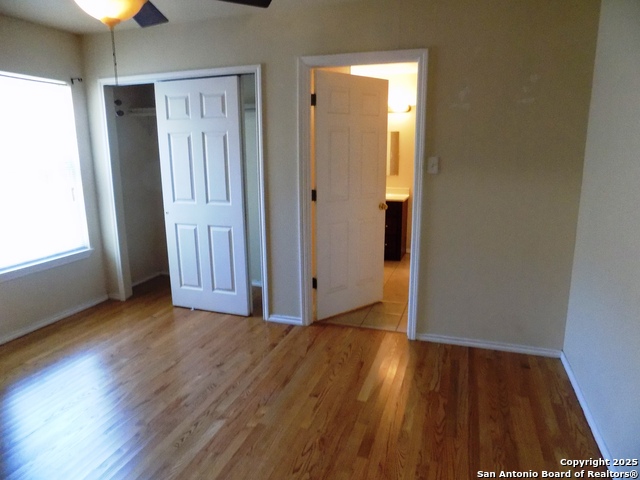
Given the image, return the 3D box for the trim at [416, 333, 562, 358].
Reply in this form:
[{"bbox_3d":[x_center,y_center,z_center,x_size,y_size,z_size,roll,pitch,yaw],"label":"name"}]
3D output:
[{"bbox_3d":[1.224,0.776,3.138,0.995,0.060,0.018,4,12,18],"label":"trim"}]

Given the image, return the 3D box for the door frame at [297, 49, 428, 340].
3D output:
[{"bbox_3d":[0.308,-0.297,3.276,0.940,2.120,0.120,4,12,18],"label":"door frame"}]

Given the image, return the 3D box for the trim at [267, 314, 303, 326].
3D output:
[{"bbox_3d":[-0.293,0.682,3.643,0.318,0.060,0.018,4,12,18],"label":"trim"}]

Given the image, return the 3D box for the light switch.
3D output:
[{"bbox_3d":[0.805,-0.526,3.013,0.070,0.116,0.012,4,12,18],"label":"light switch"}]

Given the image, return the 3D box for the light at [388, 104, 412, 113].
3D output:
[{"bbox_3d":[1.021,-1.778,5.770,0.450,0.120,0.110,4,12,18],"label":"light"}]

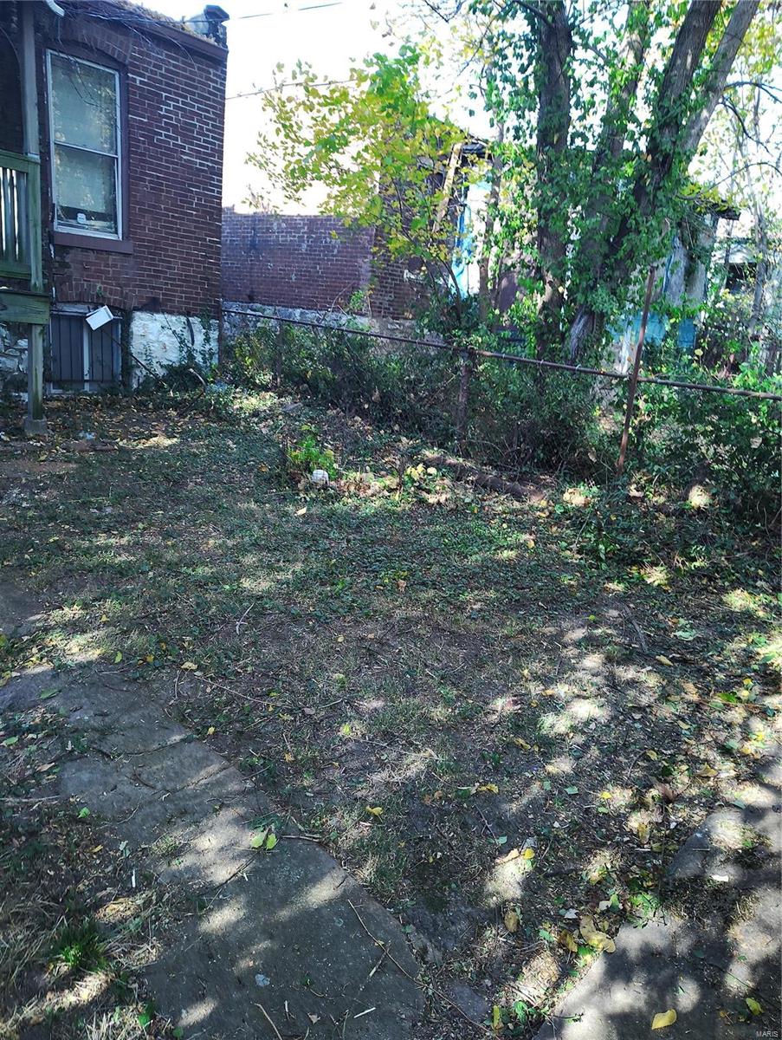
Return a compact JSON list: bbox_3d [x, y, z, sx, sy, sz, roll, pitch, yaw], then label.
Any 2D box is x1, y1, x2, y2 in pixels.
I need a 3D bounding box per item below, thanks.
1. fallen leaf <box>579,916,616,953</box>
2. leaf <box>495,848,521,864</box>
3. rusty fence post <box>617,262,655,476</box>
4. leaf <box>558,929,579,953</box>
[{"bbox_3d":[0.520,1.054,1.837,0.073,0.026,0.112,3,16,-13],"label":"fallen leaf"},{"bbox_3d":[0.338,0.967,2.069,0.089,0.022,0.040,-6,20,-38],"label":"leaf"},{"bbox_3d":[2.443,-1.431,7.197,0.055,2.080,0.055,-9,19,-43],"label":"rusty fence post"},{"bbox_3d":[0.443,1.056,1.804,0.045,0.022,0.063,-1,18,-24],"label":"leaf"}]

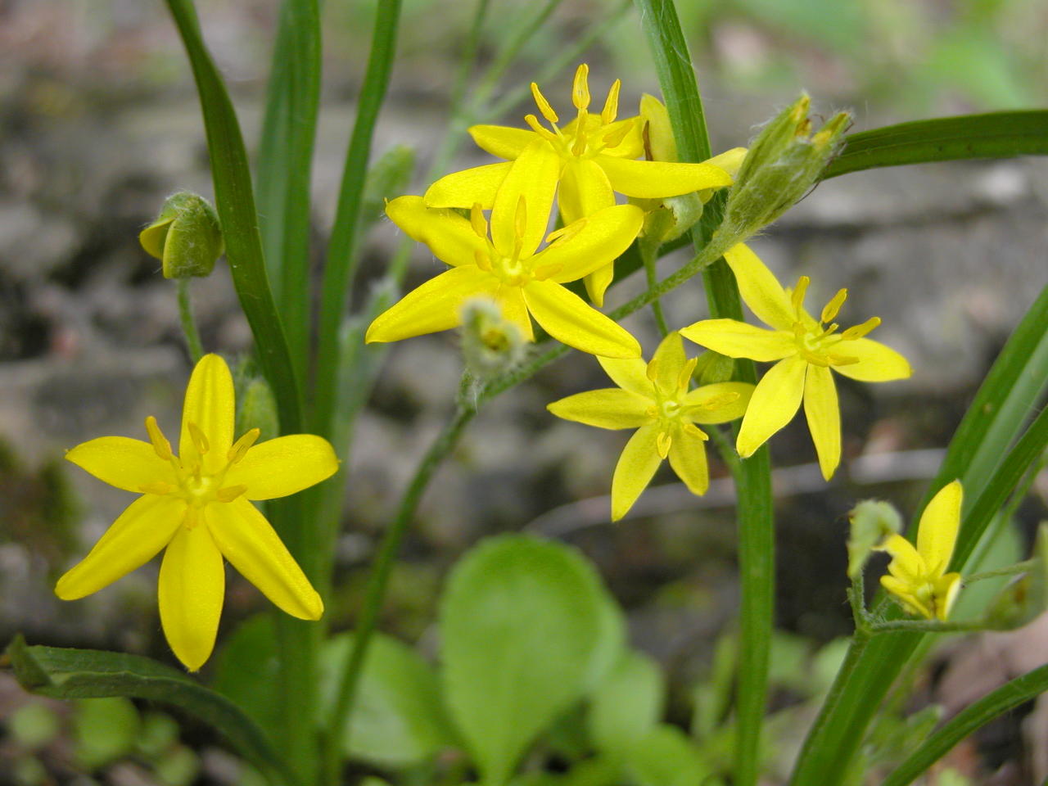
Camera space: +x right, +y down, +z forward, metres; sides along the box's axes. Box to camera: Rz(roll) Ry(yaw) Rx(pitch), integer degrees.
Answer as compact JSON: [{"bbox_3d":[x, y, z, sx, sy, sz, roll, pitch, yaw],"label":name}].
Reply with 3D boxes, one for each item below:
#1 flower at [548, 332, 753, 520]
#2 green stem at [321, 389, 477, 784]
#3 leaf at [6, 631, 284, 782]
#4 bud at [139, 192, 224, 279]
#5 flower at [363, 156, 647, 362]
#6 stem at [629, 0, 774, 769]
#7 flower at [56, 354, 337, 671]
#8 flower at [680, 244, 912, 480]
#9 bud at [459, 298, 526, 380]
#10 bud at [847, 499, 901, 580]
[{"bbox_3d":[0.011,0.003,0.171,0.018,0.017,0.009,-4,-16,-8],"label":"flower"},{"bbox_3d":[-0.011,0.017,0.163,0.006,0.036,0.006,15,17,0],"label":"green stem"},{"bbox_3d":[-0.033,0.028,0.168,0.025,0.011,0.011,0,23,0],"label":"leaf"},{"bbox_3d":[-0.031,-0.014,0.170,0.007,0.007,0.007,11,25,24],"label":"bud"},{"bbox_3d":[-0.002,-0.012,0.161,0.024,0.011,0.019,-1,61,-2],"label":"flower"},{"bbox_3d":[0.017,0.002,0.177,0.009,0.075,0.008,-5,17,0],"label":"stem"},{"bbox_3d":[-0.028,0.010,0.161,0.024,0.026,0.009,-4,-17,-8],"label":"flower"},{"bbox_3d":[0.024,-0.003,0.168,0.018,0.020,0.009,-9,-15,-19],"label":"flower"},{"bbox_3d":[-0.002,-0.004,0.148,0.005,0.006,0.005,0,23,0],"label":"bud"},{"bbox_3d":[0.032,0.013,0.170,0.005,0.007,0.005,5,23,11],"label":"bud"}]

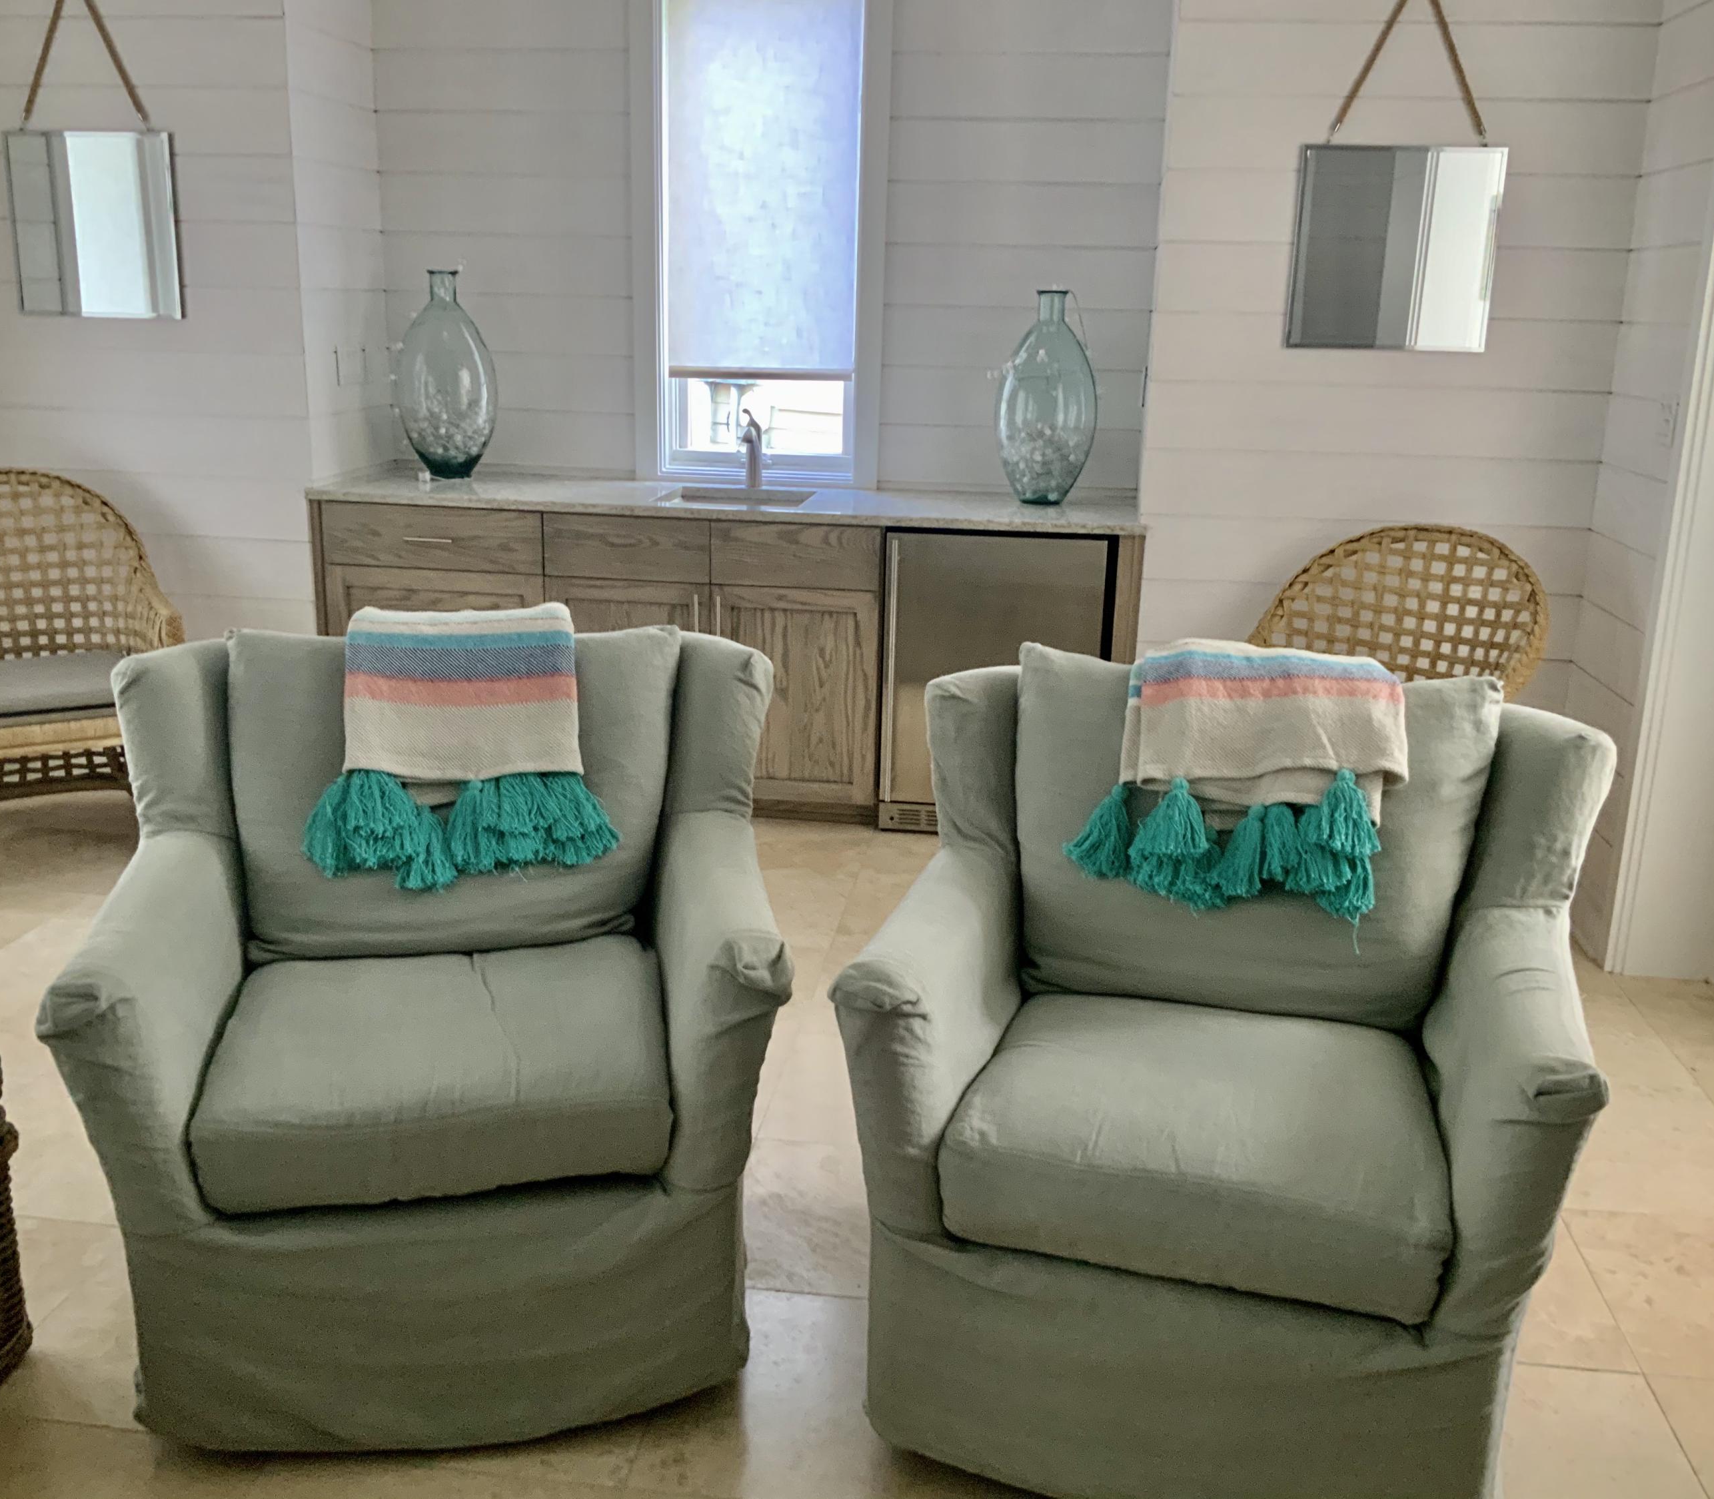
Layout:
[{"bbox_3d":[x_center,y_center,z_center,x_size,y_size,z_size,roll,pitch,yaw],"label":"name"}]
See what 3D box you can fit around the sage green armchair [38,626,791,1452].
[{"bbox_3d":[-0.600,0.342,2.484,0.900,0.920,0.910,-1,15,-11],"label":"sage green armchair"}]

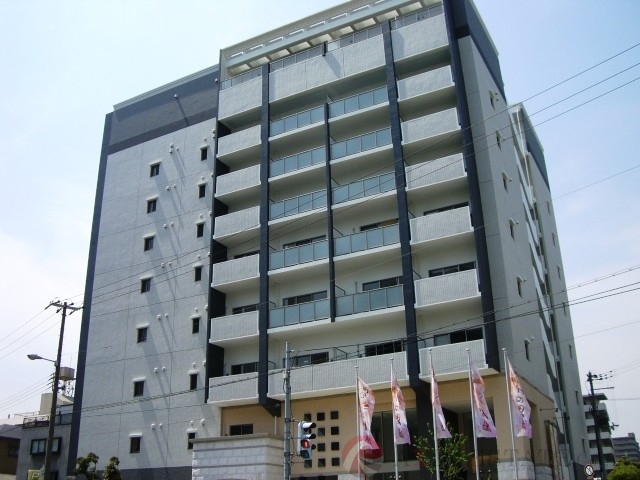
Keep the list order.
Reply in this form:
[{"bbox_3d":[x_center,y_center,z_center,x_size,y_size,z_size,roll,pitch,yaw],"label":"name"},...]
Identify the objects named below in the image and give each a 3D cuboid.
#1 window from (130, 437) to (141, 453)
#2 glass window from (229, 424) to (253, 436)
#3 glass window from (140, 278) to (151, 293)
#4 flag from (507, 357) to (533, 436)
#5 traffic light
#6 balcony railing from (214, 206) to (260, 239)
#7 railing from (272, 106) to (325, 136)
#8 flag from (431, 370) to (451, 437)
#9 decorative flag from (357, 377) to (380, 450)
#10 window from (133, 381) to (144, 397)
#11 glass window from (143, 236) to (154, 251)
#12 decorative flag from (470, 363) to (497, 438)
[{"bbox_3d":[-9.652,10.751,36.782,0.729,0.801,0.100,-13,-24,27],"label":"window"},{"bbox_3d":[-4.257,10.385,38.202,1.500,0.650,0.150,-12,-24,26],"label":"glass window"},{"bbox_3d":[-9.891,2.576,39.969,0.706,0.813,0.100,-13,-24,27],"label":"glass window"},{"bbox_3d":[5.665,4.512,20.000,0.620,2.225,0.200,-9,-22,19],"label":"flag"},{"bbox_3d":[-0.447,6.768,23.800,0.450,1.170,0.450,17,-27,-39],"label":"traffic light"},{"bbox_3d":[-4.222,-0.901,36.352,2.868,1.106,0.150,-13,-24,27],"label":"balcony railing"},{"bbox_3d":[-1.141,-6.108,36.366,3.259,0.966,0.100,-13,-24,27],"label":"railing"},{"bbox_3d":[3.804,5.129,22.000,0.550,2.150,0.200,1,-21,-7],"label":"flag"},{"bbox_3d":[1.606,5.630,22.800,0.650,2.300,0.200,1,-21,-7],"label":"decorative flag"},{"bbox_3d":[-9.746,8.013,37.858,0.732,0.831,0.100,-13,-24,27],"label":"window"},{"bbox_3d":[-11.172,0.228,45.770,0.720,0.850,0.150,-12,-24,26],"label":"glass window"},{"bbox_3d":[5.042,4.950,21.600,0.650,2.300,0.200,1,-21,-7],"label":"decorative flag"}]

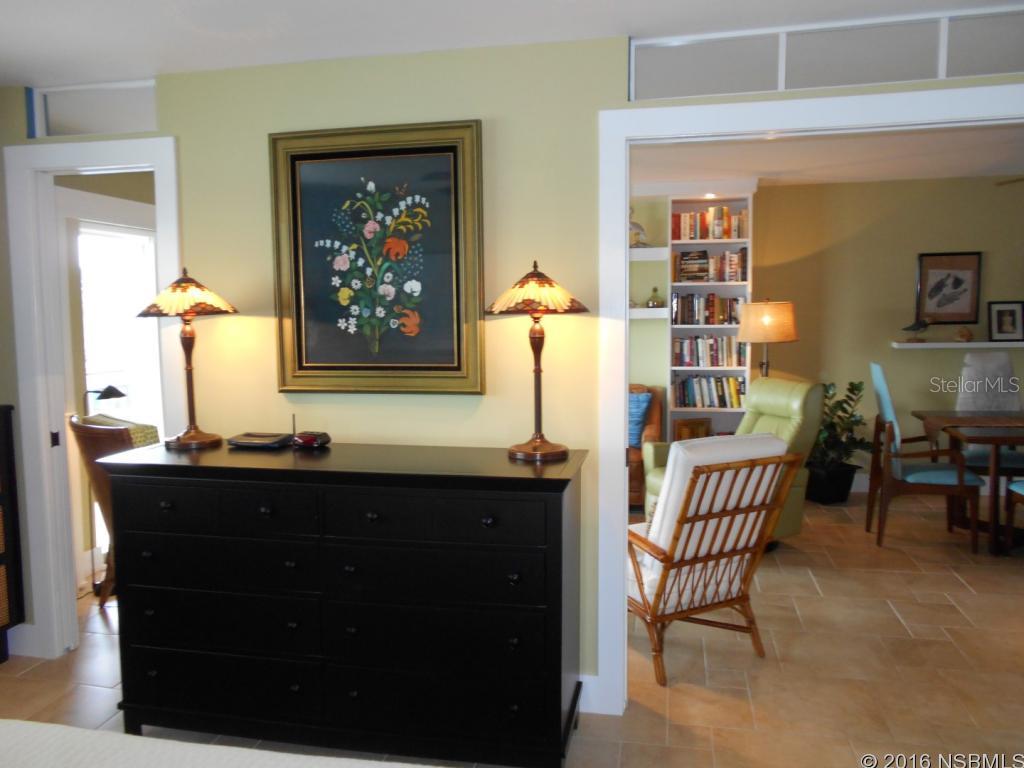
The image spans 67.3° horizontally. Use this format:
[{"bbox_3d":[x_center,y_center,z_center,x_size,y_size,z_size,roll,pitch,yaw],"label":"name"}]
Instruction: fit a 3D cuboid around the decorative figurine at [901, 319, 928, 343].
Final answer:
[{"bbox_3d":[3.122,-0.414,5.946,0.200,0.185,0.080,1,5,18],"label":"decorative figurine"}]

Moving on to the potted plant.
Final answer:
[{"bbox_3d":[2.472,0.435,5.868,0.494,0.912,0.473,1,6,12],"label":"potted plant"}]

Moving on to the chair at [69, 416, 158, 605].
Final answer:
[{"bbox_3d":[-1.793,0.663,3.846,0.550,0.910,0.520,-5,6,-42],"label":"chair"}]

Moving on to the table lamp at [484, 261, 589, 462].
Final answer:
[{"bbox_3d":[0.087,-0.079,2.574,0.342,0.657,0.342,0,5,12],"label":"table lamp"}]

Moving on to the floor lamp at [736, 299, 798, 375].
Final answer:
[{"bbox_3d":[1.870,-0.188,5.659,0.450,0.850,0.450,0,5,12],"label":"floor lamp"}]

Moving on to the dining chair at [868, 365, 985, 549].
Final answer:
[{"bbox_3d":[2.563,0.438,4.825,0.635,1.116,0.534,0,6,10],"label":"dining chair"}]

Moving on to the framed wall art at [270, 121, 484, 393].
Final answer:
[{"bbox_3d":[-0.493,-0.444,2.823,0.807,0.956,0.050,1,6,12],"label":"framed wall art"}]

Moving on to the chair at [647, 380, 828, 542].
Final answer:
[{"bbox_3d":[1.478,0.491,5.013,0.920,1.000,0.780,-3,5,-28],"label":"chair"}]

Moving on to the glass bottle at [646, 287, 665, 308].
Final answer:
[{"bbox_3d":[1.142,-0.686,6.104,0.136,0.164,0.126,1,6,12],"label":"glass bottle"}]

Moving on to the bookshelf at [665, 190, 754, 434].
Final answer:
[{"bbox_3d":[1.528,-0.298,6.064,0.631,2.351,0.345,1,6,12],"label":"bookshelf"}]

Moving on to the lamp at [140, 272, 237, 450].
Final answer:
[{"bbox_3d":[-1.193,-0.094,2.853,0.345,0.660,0.345,0,5,12],"label":"lamp"}]

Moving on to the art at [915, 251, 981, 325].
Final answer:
[{"bbox_3d":[3.293,-0.718,5.799,0.422,0.526,0.030,1,6,12],"label":"art"}]

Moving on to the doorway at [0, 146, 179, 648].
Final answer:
[{"bbox_3d":[-1.643,0.106,3.167,0.774,2.130,0.150,0,5,12],"label":"doorway"}]

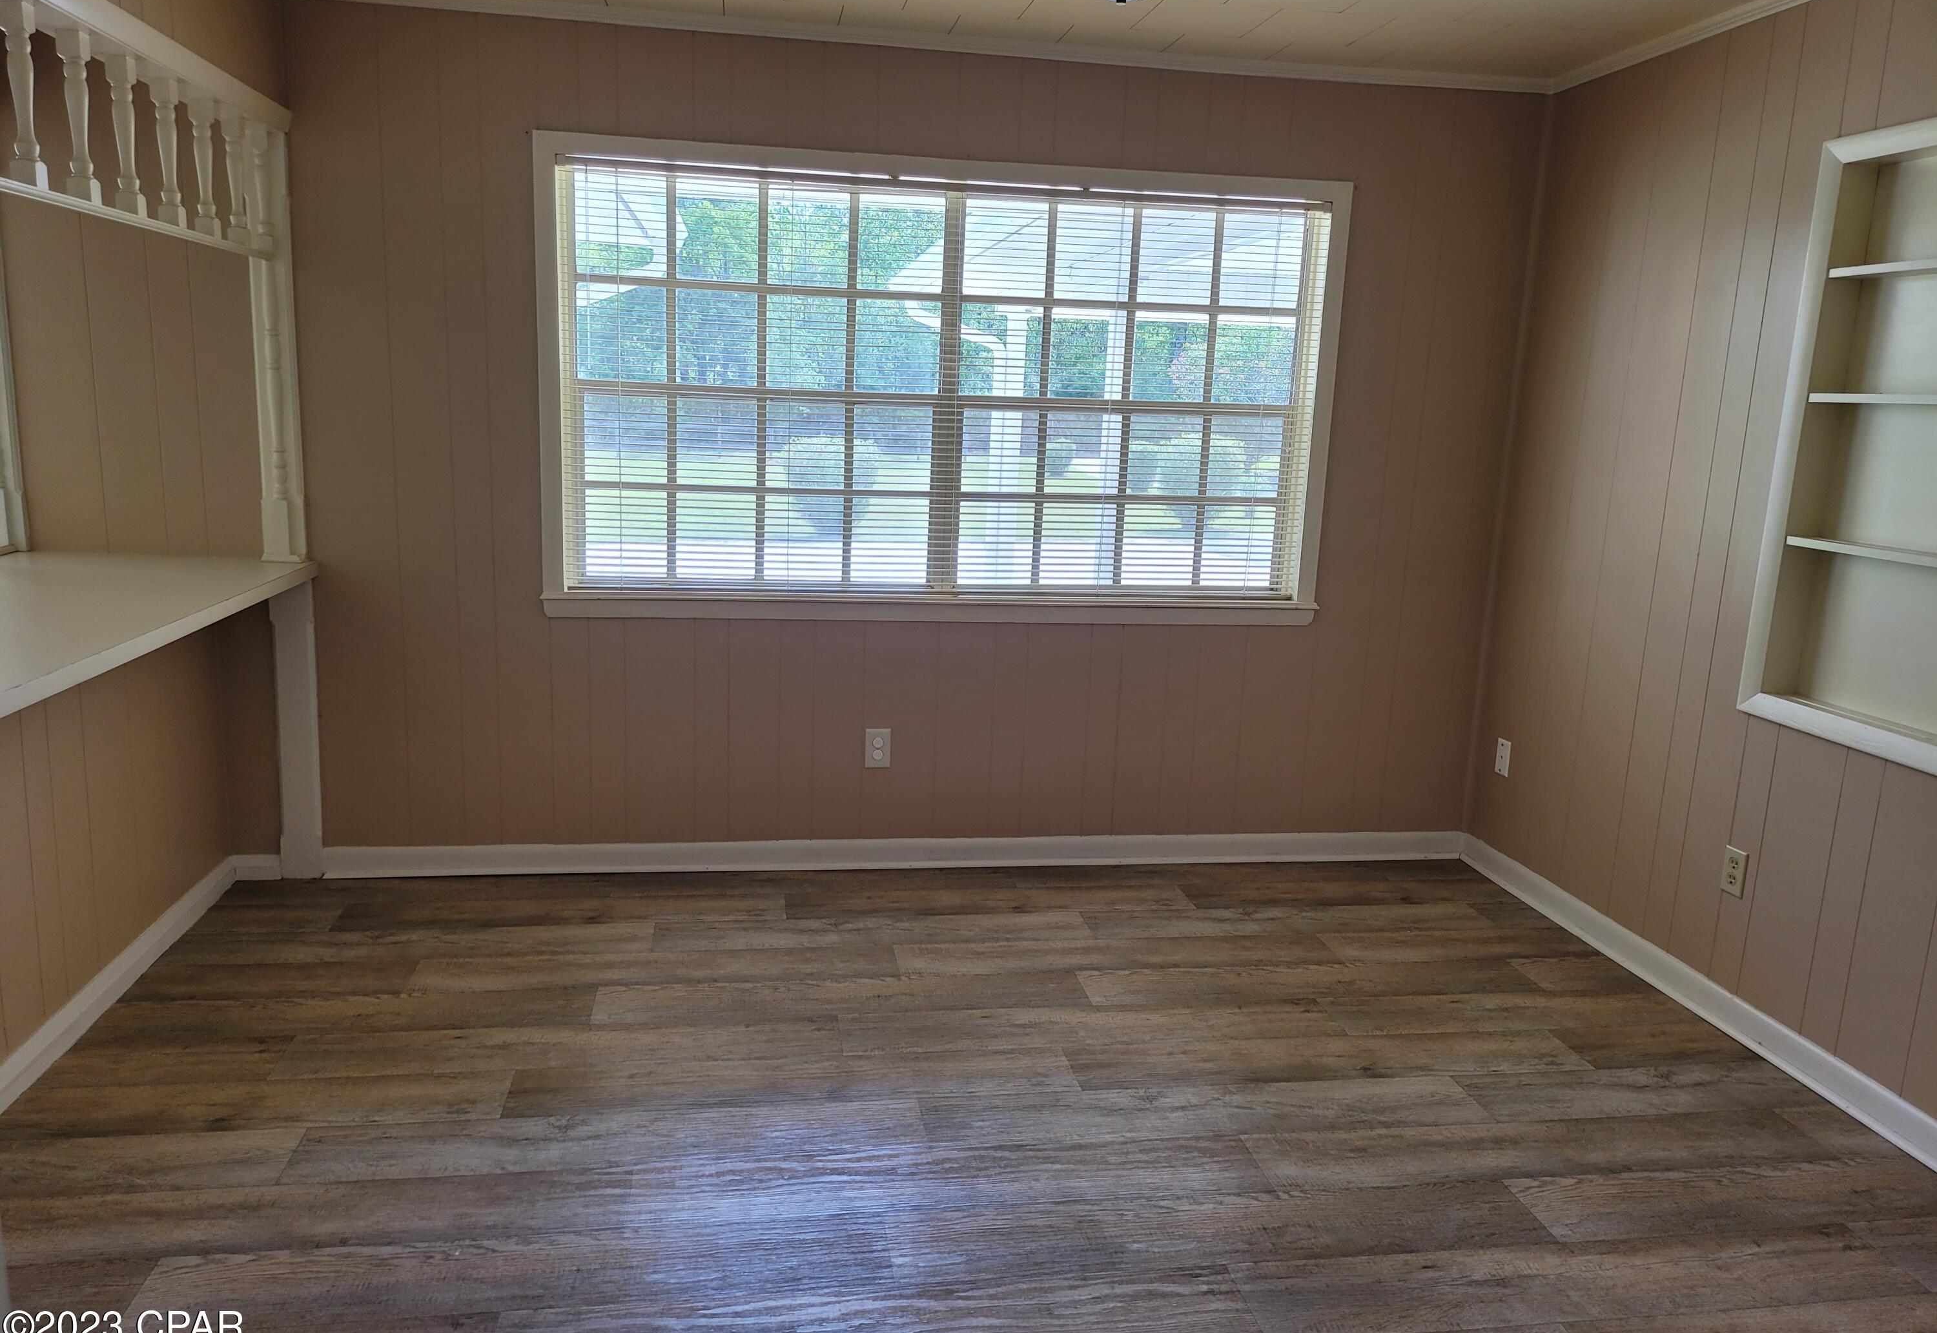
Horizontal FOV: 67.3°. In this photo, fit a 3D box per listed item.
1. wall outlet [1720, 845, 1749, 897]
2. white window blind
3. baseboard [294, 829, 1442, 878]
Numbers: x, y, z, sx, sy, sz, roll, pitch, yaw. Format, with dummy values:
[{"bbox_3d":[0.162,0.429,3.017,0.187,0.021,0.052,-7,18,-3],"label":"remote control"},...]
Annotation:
[{"bbox_3d":[1.847,0.497,3.504,0.008,0.113,0.071,0,11,-9],"label":"wall outlet"},{"bbox_3d":[-0.050,-0.801,4.275,2.225,1.204,0.035,0,11,-9],"label":"white window blind"},{"bbox_3d":[-0.120,0.581,4.503,3.552,0.087,0.020,0,11,-9],"label":"baseboard"}]

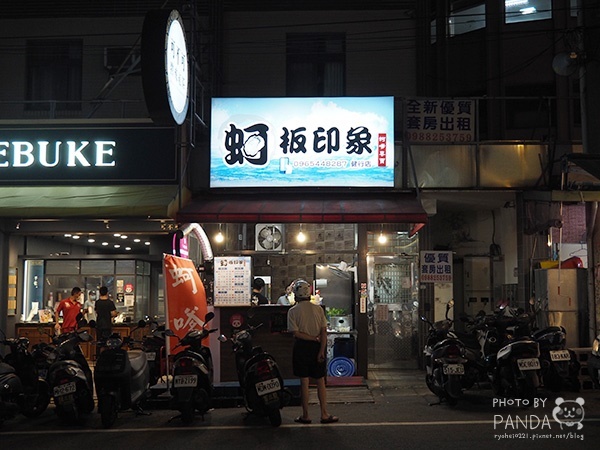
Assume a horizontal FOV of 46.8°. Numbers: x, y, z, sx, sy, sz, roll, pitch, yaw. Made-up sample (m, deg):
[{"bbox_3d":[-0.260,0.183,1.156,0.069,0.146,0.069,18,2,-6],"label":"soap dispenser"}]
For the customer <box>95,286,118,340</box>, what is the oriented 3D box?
[{"bbox_3d":[-3.707,1.992,13.170,0.480,1.630,0.320,0,-6,5],"label":"customer"}]

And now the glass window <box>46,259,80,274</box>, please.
[{"bbox_3d":[-4.974,0.879,14.583,0.700,0.330,0.050,0,-5,3],"label":"glass window"}]

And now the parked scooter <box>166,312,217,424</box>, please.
[{"bbox_3d":[-1.269,1.737,8.371,0.700,1.180,1.800,0,-5,-3],"label":"parked scooter"}]

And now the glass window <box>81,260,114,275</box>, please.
[{"bbox_3d":[-4.141,0.869,14.177,0.695,0.286,0.060,0,-5,0],"label":"glass window"}]

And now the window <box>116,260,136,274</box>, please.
[{"bbox_3d":[-3.548,0.869,14.177,0.409,0.286,0.060,0,-5,0],"label":"window"}]

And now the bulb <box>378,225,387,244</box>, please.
[{"bbox_3d":[1.228,0.156,10.323,0.127,0.269,0.110,0,-5,0],"label":"bulb"}]

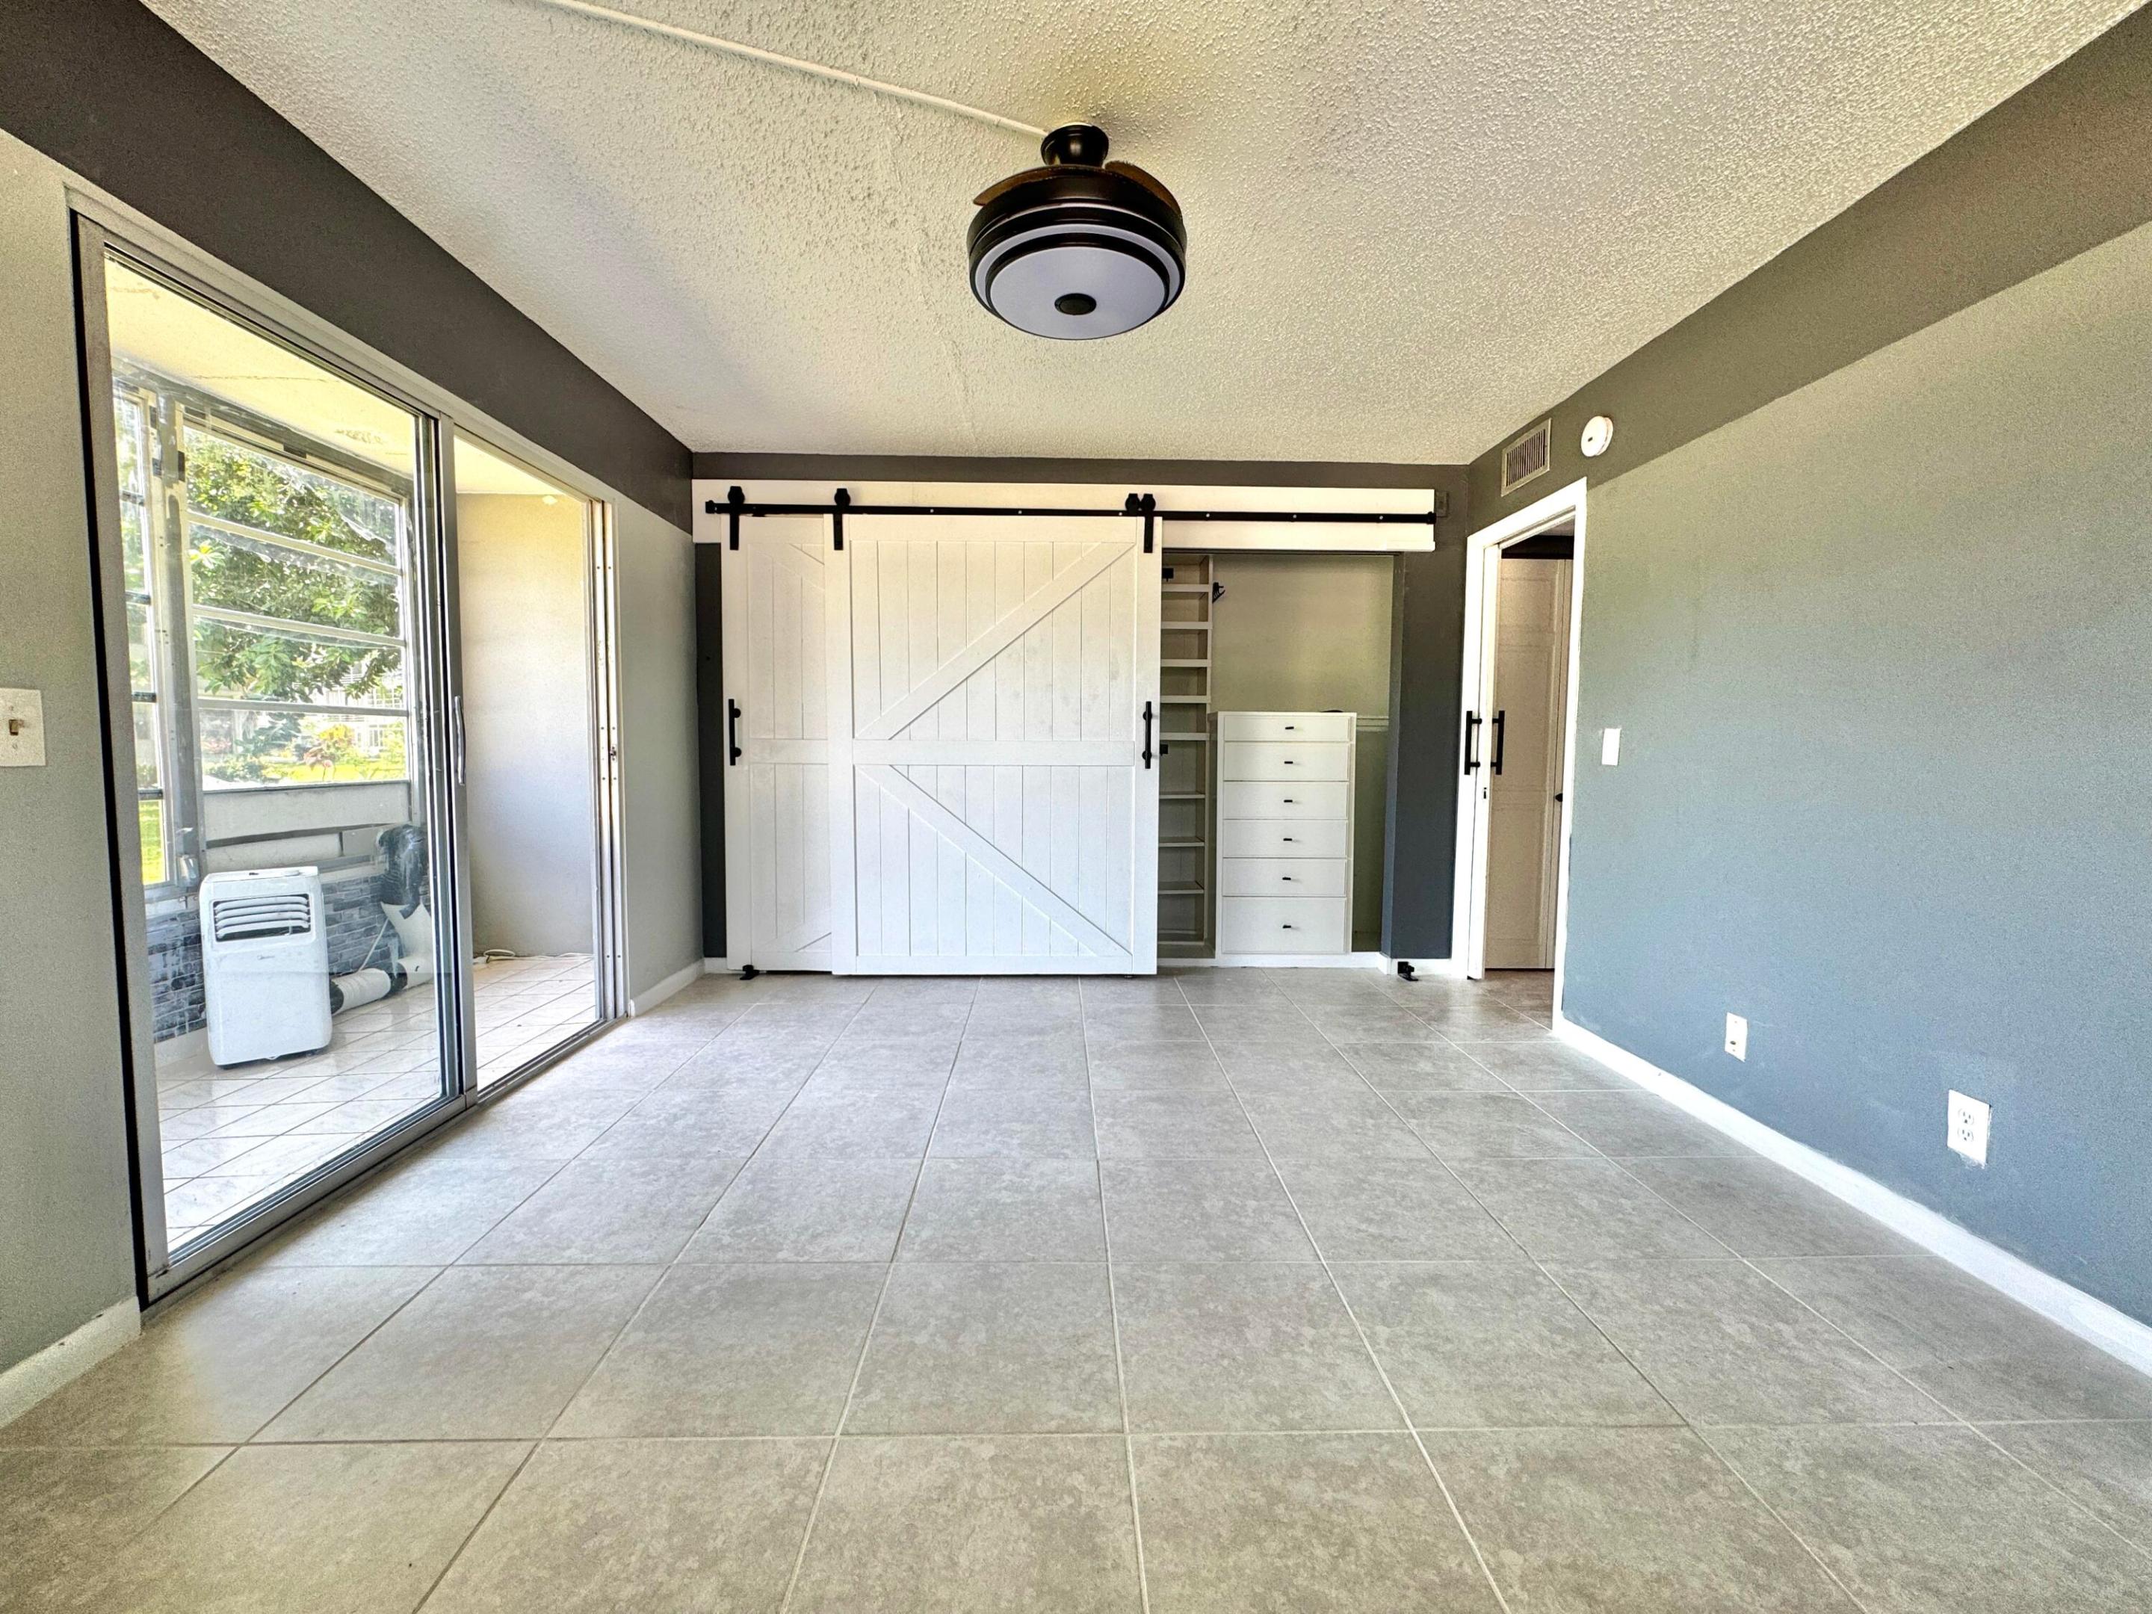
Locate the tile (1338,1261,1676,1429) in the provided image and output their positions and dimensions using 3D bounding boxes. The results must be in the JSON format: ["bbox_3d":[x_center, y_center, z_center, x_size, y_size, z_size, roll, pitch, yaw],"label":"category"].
[{"bbox_3d":[0.764,0.997,1.637,0.455,0.015,0.460,0,4,-1],"label":"tile"}]

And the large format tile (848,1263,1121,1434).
[{"bbox_3d":[-0.151,0.984,1.608,0.454,0.010,0.454,0,4,-1],"label":"large format tile"}]

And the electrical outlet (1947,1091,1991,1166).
[{"bbox_3d":[1.879,0.676,1.833,0.010,0.122,0.077,0,4,-1],"label":"electrical outlet"}]

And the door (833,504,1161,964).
[{"bbox_3d":[-0.367,-0.257,3.979,1.501,2.075,0.040,0,4,-1],"label":"door"}]

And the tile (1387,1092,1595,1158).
[{"bbox_3d":[1.200,0.938,2.579,0.455,0.015,0.460,0,4,-1],"label":"tile"}]

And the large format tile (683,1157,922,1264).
[{"bbox_3d":[-0.619,0.947,2.052,0.454,0.010,0.454,0,4,-1],"label":"large format tile"}]

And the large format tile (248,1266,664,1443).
[{"bbox_3d":[-1.071,0.982,1.590,0.455,0.015,0.460,0,4,-1],"label":"large format tile"}]

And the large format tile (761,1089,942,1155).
[{"bbox_3d":[-0.632,0.917,2.510,0.455,0.010,0.455,0,4,-1],"label":"large format tile"}]

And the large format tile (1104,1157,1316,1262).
[{"bbox_3d":[0.294,0.962,2.091,0.455,0.015,0.460,0,4,-1],"label":"large format tile"}]

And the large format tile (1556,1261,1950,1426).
[{"bbox_3d":[1.223,1.001,1.649,0.455,0.015,0.460,0,4,-1],"label":"large format tile"}]

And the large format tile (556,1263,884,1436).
[{"bbox_3d":[-0.609,0.982,1.599,0.455,0.010,0.455,0,4,-1],"label":"large format tile"}]

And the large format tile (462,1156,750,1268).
[{"bbox_3d":[-1.083,0.950,2.055,0.455,0.015,0.460,0,4,-1],"label":"large format tile"}]

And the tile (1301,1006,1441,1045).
[{"bbox_3d":[1.176,0.874,3.509,0.455,0.015,0.460,0,4,-1],"label":"tile"}]

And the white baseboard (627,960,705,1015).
[{"bbox_3d":[-1.750,0.767,3.749,0.015,0.080,0.658,0,4,-1],"label":"white baseboard"}]

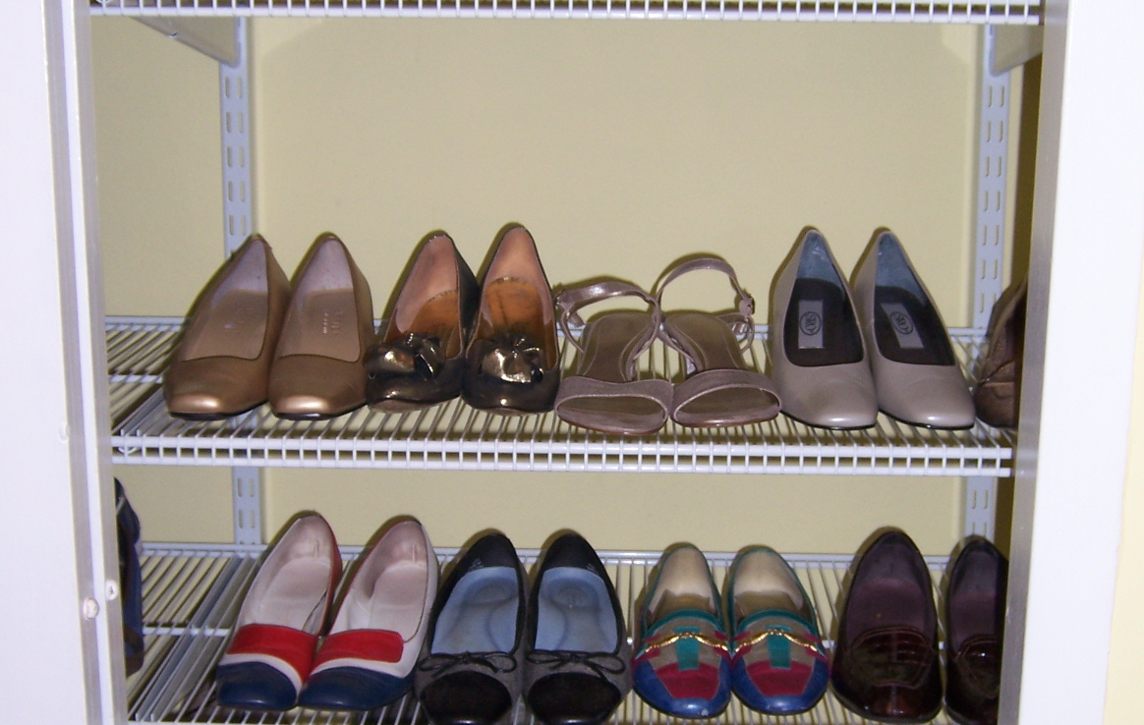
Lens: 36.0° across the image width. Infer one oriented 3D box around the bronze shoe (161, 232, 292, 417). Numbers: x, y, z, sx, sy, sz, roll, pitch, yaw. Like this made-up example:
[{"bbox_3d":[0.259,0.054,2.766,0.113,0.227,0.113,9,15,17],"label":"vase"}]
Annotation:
[{"bbox_3d":[-0.263,-0.034,1.411,0.081,0.099,0.245,0,13,0],"label":"bronze shoe"}]

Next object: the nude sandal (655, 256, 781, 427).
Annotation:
[{"bbox_3d":[0.109,-0.022,1.393,0.084,0.094,0.240,0,13,-2],"label":"nude sandal"}]

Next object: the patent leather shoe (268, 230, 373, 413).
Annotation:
[{"bbox_3d":[-0.196,-0.031,1.400,0.079,0.105,0.240,-1,13,-5],"label":"patent leather shoe"}]

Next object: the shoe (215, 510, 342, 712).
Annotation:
[{"bbox_3d":[-0.234,0.199,1.437,0.082,0.077,0.250,1,13,1],"label":"shoe"}]

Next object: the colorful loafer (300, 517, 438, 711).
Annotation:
[{"bbox_3d":[-0.157,0.200,1.435,0.084,0.077,0.250,2,13,5],"label":"colorful loafer"}]

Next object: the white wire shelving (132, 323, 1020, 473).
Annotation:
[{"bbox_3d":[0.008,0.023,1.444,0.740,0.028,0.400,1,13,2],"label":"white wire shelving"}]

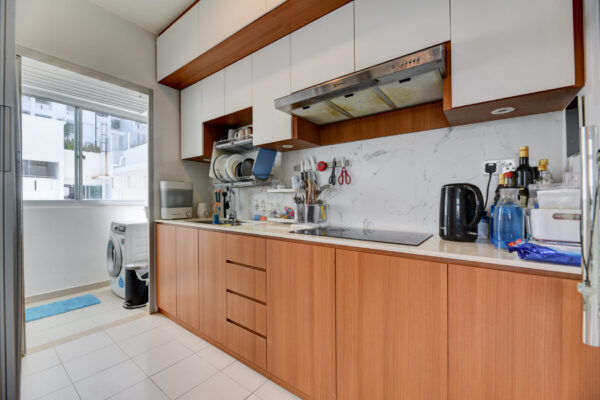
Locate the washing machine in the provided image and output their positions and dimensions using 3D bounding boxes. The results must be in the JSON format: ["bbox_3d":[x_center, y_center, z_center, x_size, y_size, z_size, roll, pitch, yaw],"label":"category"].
[{"bbox_3d":[-2.039,0.705,3.010,0.560,0.850,0.600,0,0,36],"label":"washing machine"}]

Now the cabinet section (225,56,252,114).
[{"bbox_3d":[-0.405,-0.911,2.003,0.336,0.401,0.317,0,0,35],"label":"cabinet section"}]

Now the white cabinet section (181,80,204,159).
[{"bbox_3d":[-0.958,-0.762,2.398,0.386,0.701,0.317,0,0,35],"label":"white cabinet section"}]

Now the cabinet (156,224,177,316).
[{"bbox_3d":[-1.087,0.659,2.426,0.379,0.832,0.561,0,0,36],"label":"cabinet"}]

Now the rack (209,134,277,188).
[{"bbox_3d":[-0.565,-0.345,2.260,0.650,0.450,0.258,0,0,36],"label":"rack"}]

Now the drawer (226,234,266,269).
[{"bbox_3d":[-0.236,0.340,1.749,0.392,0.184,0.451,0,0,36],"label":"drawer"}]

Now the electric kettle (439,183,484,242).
[{"bbox_3d":[0.787,0.059,1.132,0.160,0.277,0.210,0,0,-22],"label":"electric kettle"}]

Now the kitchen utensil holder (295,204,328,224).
[{"bbox_3d":[0.085,0.113,1.845,0.230,0.151,0.100,0,0,36],"label":"kitchen utensil holder"}]

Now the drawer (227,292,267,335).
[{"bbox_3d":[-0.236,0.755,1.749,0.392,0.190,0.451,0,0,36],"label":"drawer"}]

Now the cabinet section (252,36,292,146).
[{"bbox_3d":[-0.117,-0.761,1.798,0.371,0.701,0.317,0,0,35],"label":"cabinet section"}]

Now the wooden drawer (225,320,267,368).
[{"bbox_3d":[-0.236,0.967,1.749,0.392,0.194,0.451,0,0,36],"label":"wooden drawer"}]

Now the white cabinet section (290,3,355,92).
[{"bbox_3d":[0.214,-0.910,1.561,0.443,0.401,0.317,0,0,35],"label":"white cabinet section"}]

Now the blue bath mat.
[{"bbox_3d":[-2.512,1.122,2.444,0.430,0.015,0.570,0,0,36],"label":"blue bath mat"}]

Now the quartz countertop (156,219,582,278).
[{"bbox_3d":[-0.116,0.214,1.737,2.830,0.035,0.590,0,0,36],"label":"quartz countertop"}]

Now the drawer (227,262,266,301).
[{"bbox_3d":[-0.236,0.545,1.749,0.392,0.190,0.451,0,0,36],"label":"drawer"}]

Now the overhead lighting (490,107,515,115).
[{"bbox_3d":[0.980,-0.427,1.125,0.090,0.012,0.090,0,0,36],"label":"overhead lighting"}]

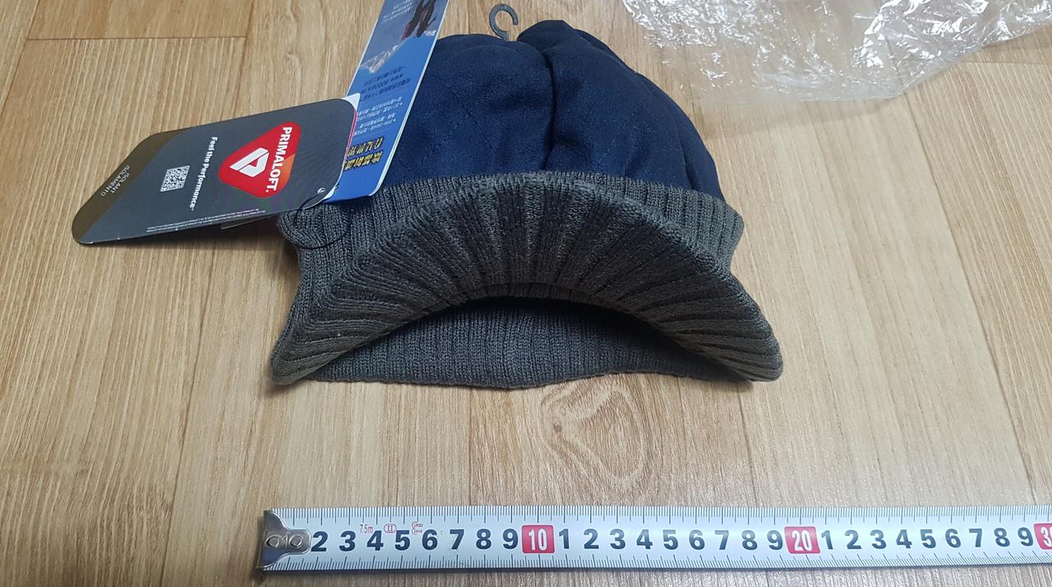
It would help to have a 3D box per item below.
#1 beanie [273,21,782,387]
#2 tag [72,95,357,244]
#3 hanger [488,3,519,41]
[{"bbox_3d":[0.001,-0.061,0.322,0.203,0.085,0.182,-1,63,-3],"label":"beanie"},{"bbox_3d":[-0.133,-0.051,0.331,0.133,0.002,0.056,-6,60,18],"label":"tag"},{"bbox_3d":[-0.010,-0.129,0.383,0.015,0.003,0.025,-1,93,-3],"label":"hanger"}]

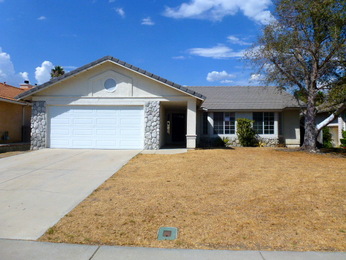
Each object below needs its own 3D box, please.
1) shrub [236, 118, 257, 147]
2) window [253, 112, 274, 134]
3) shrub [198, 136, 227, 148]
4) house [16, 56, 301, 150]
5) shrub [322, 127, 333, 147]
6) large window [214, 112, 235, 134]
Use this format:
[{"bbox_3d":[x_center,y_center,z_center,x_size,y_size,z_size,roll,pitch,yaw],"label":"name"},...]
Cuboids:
[{"bbox_3d":[4.211,0.166,14.281,1.150,1.640,1.150,0,-1,3],"label":"shrub"},{"bbox_3d":[5.388,-0.379,14.824,1.270,1.320,0.100,0,-1,3],"label":"window"},{"bbox_3d":[2.209,0.693,13.986,1.550,0.660,1.000,0,-1,3],"label":"shrub"},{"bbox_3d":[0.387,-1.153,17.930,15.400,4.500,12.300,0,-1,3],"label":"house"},{"bbox_3d":[9.745,0.482,15.760,0.630,1.370,0.650,0,-1,3],"label":"shrub"},{"bbox_3d":[3.086,-0.383,14.956,1.310,1.330,0.100,0,-1,3],"label":"large window"}]

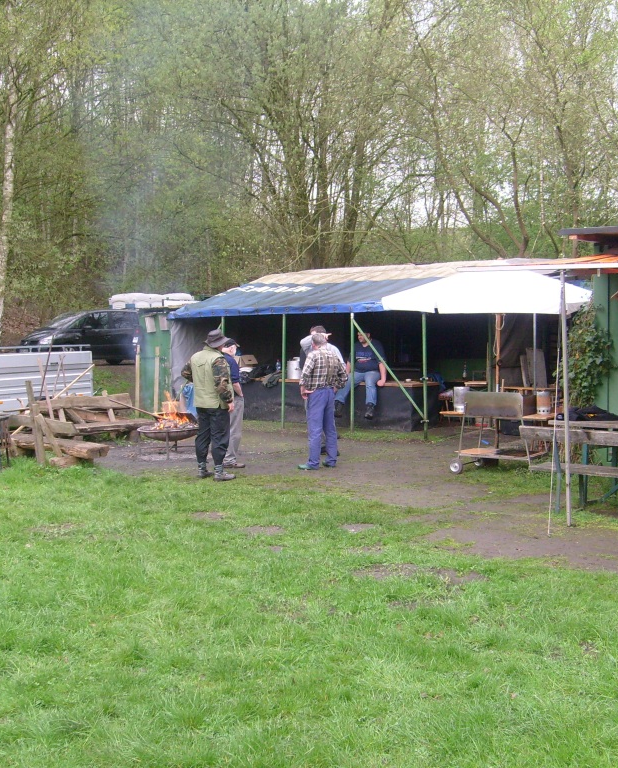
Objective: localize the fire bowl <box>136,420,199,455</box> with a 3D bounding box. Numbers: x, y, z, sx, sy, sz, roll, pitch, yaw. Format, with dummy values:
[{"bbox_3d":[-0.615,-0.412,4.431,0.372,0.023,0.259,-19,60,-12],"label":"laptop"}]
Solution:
[{"bbox_3d":[-1.974,0.798,14.758,0.930,0.440,0.930,0,3,0],"label":"fire bowl"}]

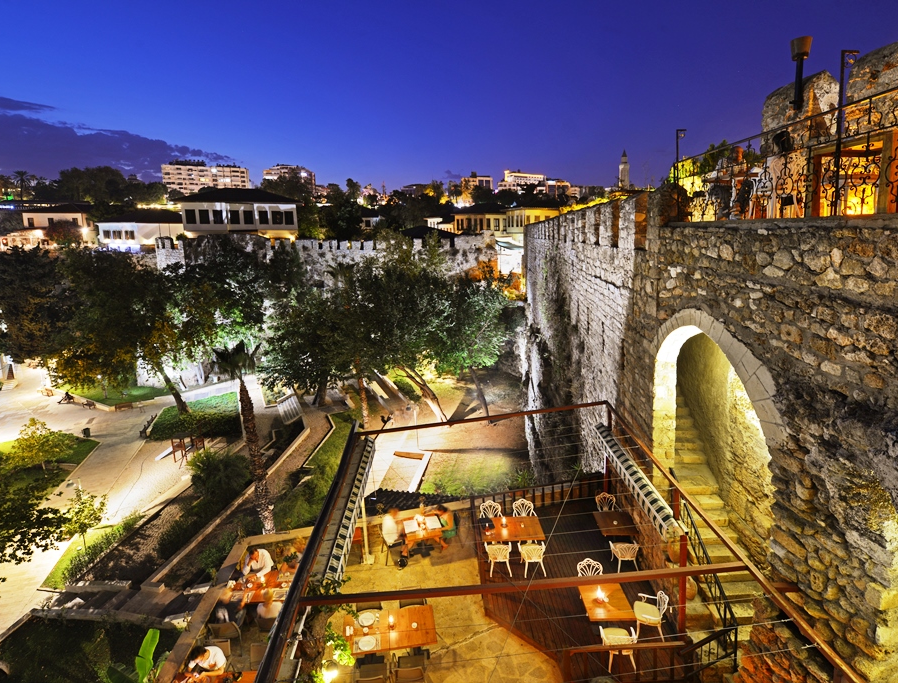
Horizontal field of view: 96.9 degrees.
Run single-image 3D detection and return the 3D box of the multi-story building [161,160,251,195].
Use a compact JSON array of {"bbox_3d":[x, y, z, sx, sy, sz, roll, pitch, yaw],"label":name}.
[{"bbox_3d":[-137.659,-88.015,229.679,48.000,26.000,14.000,-6,16,-19],"label":"multi-story building"}]

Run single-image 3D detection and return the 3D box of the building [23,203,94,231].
[{"bbox_3d":[-58.525,-17.988,61.276,8.800,6.000,7.000,-1,15,0],"label":"building"}]

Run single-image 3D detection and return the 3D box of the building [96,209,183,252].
[{"bbox_3d":[-40.657,-14.822,54.927,11.500,6.300,8.000,-1,15,0],"label":"building"}]

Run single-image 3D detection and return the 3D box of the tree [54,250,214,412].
[{"bbox_3d":[-25.031,-0.949,31.500,10.300,11.700,9.300,-10,16,-28],"label":"tree"}]

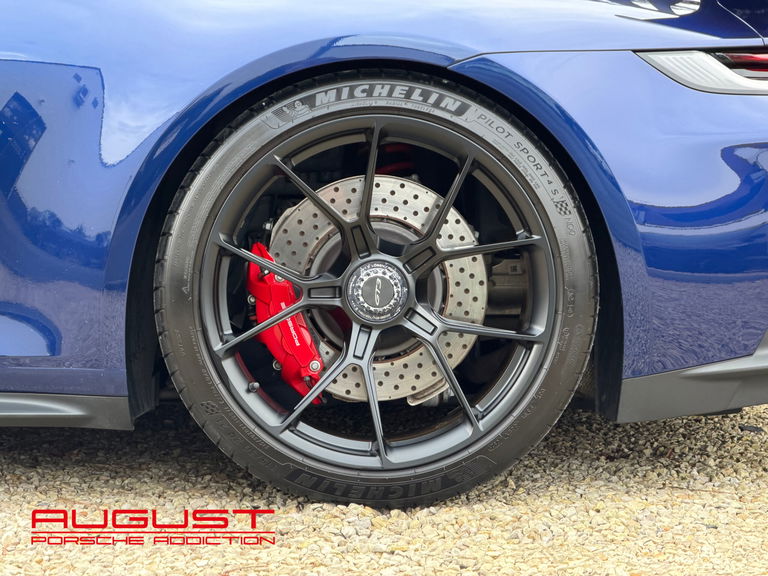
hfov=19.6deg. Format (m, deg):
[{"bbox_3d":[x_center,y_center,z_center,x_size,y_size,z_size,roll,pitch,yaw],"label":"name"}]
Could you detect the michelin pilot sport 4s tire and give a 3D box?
[{"bbox_3d":[-0.009,-0.001,3.700,0.720,0.715,0.310,0,2,0],"label":"michelin pilot sport 4s tire"}]

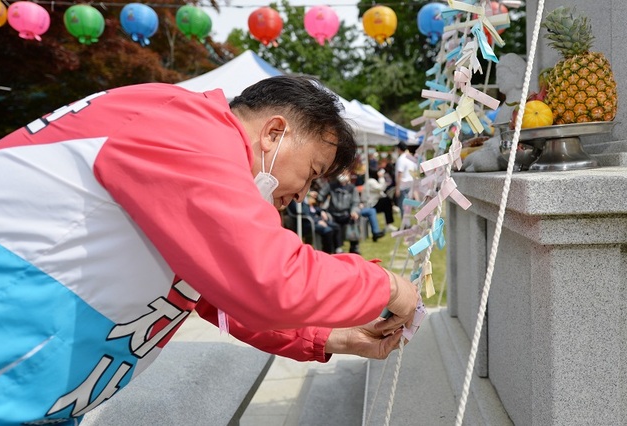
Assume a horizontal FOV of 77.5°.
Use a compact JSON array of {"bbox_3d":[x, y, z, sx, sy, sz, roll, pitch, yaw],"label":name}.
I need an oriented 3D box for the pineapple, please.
[{"bbox_3d":[0.661,-0.359,0.970,0.147,0.295,0.142,1,7,34],"label":"pineapple"}]

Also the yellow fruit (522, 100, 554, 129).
[{"bbox_3d":[0.560,-0.246,0.975,0.070,0.069,0.080,0,7,30],"label":"yellow fruit"}]

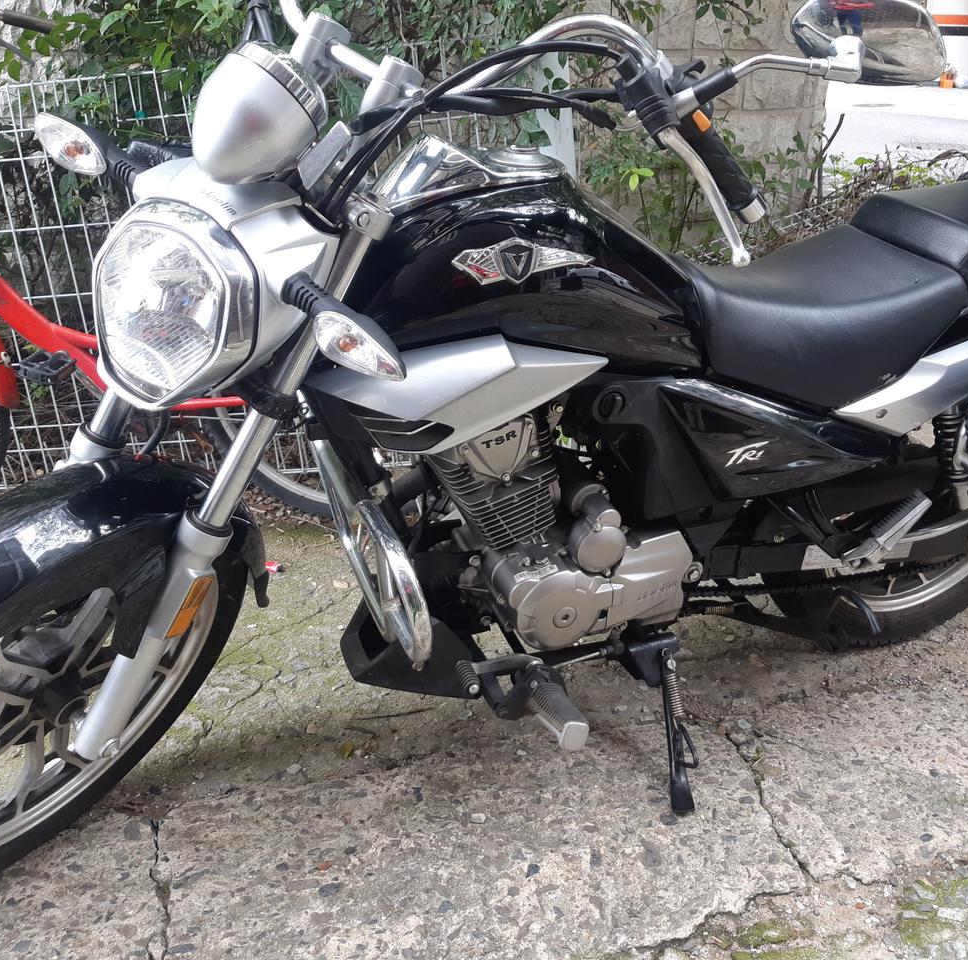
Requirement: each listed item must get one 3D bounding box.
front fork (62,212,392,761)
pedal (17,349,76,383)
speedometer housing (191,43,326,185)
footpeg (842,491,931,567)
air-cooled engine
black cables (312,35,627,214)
[{"bbox_3d":[-0.363,-0.025,1.116,0.245,0.765,0.095,36,17,16],"label":"front fork"},{"bbox_3d":[-0.864,-0.224,1.900,0.072,0.028,0.085,17,22,3],"label":"pedal"},{"bbox_3d":[-0.213,-0.335,0.899,0.112,0.125,0.112,36,-10,16],"label":"speedometer housing"},{"bbox_3d":[0.595,0.075,1.415,0.140,0.040,0.040,-46,31,13],"label":"footpeg"},{"bbox_3d":[0.098,0.026,1.395,0.395,0.410,0.325,-9,32,-18],"label":"air-cooled engine"},{"bbox_3d":[-0.016,-0.344,0.941,0.300,0.160,0.125,1,21,11],"label":"black cables"}]

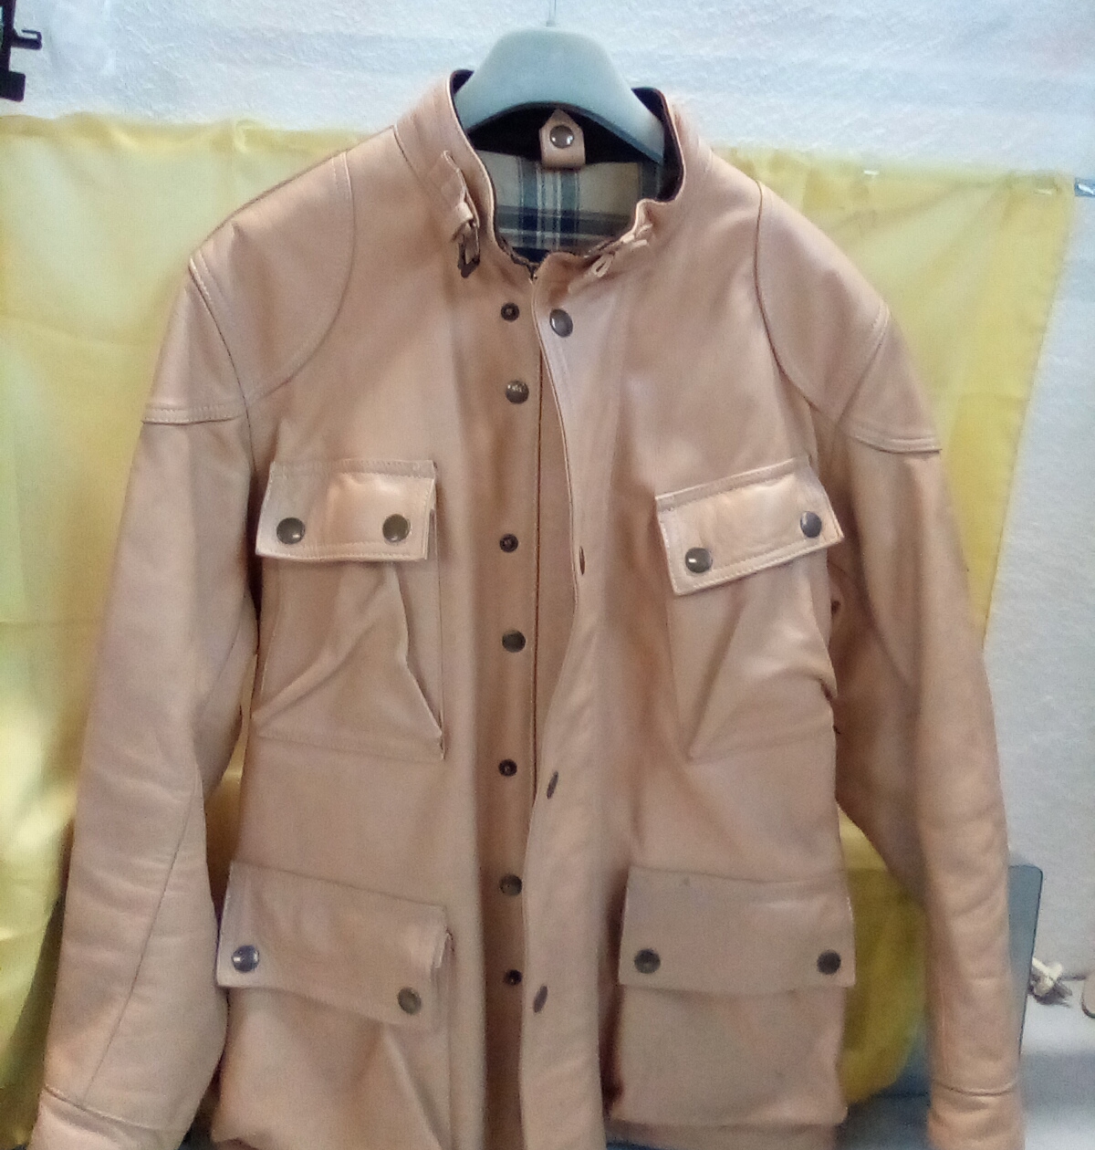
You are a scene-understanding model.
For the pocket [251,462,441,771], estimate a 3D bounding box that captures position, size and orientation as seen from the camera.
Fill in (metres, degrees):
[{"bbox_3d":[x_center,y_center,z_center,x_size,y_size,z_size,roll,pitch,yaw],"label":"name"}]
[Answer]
[{"bbox_3d":[-0.135,0.024,0.795,0.133,0.195,0.035,5,11,13],"label":"pocket"}]

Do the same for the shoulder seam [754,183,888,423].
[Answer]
[{"bbox_3d":[0.189,-0.187,0.815,0.090,0.160,0.085,-1,11,-15],"label":"shoulder seam"}]

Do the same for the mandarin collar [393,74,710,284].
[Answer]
[{"bbox_3d":[0.003,-0.270,0.805,0.195,0.135,0.140,2,11,-2],"label":"mandarin collar"}]

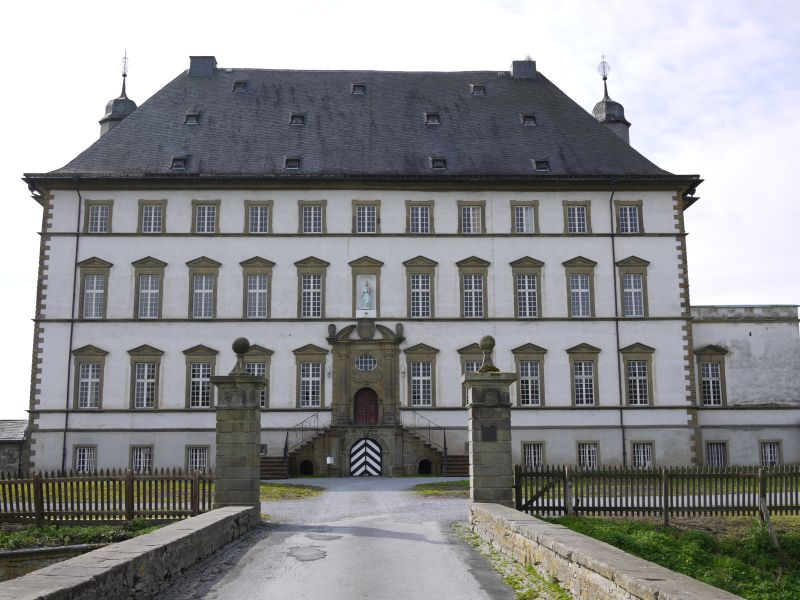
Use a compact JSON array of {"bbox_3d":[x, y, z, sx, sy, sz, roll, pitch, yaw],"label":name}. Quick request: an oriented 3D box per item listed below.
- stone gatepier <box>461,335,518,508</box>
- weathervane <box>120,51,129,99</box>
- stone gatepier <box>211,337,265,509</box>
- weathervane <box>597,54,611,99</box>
[{"bbox_3d":[1.625,2.282,16.826,0.900,3.267,0.880,0,-10,-2],"label":"stone gatepier"},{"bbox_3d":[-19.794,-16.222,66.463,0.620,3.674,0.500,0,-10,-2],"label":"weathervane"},{"bbox_3d":[-2.929,2.263,16.682,0.900,3.240,0.880,0,-10,-2],"label":"stone gatepier"},{"bbox_3d":[14.957,-16.355,67.612,1.000,3.427,0.500,0,-10,-2],"label":"weathervane"}]

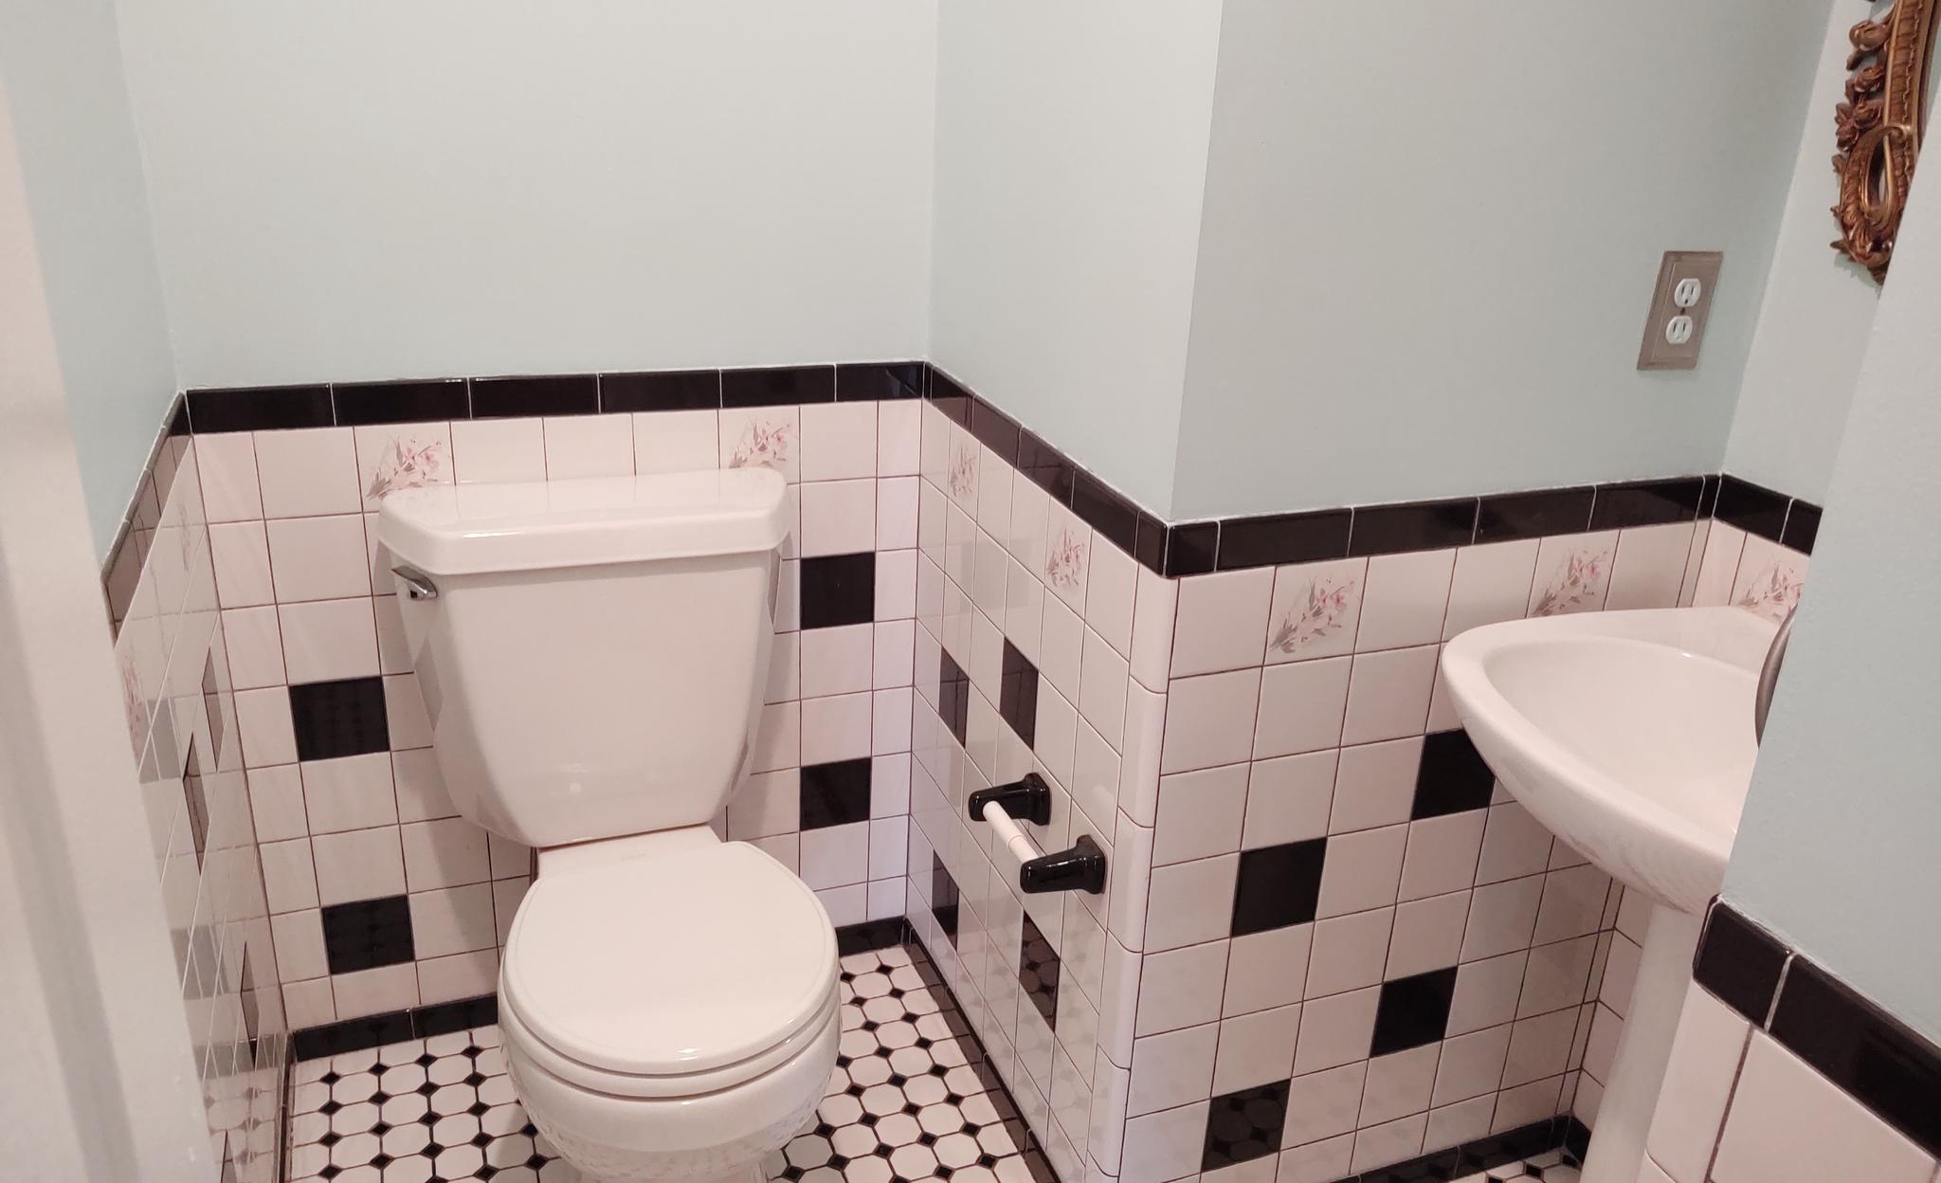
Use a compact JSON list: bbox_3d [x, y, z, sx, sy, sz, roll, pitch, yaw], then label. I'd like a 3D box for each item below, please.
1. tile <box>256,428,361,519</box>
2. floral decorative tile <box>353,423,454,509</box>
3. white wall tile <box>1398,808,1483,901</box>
[{"bbox_3d":[-0.791,-0.142,1.815,0.108,0.108,0.009,-6,23,-20],"label":"tile"},{"bbox_3d":[-0.690,-0.153,1.856,0.108,0.108,0.010,-6,23,-20],"label":"floral decorative tile"},{"bbox_3d":[0.543,0.303,1.748,0.108,0.108,0.009,-6,23,-20],"label":"white wall tile"}]

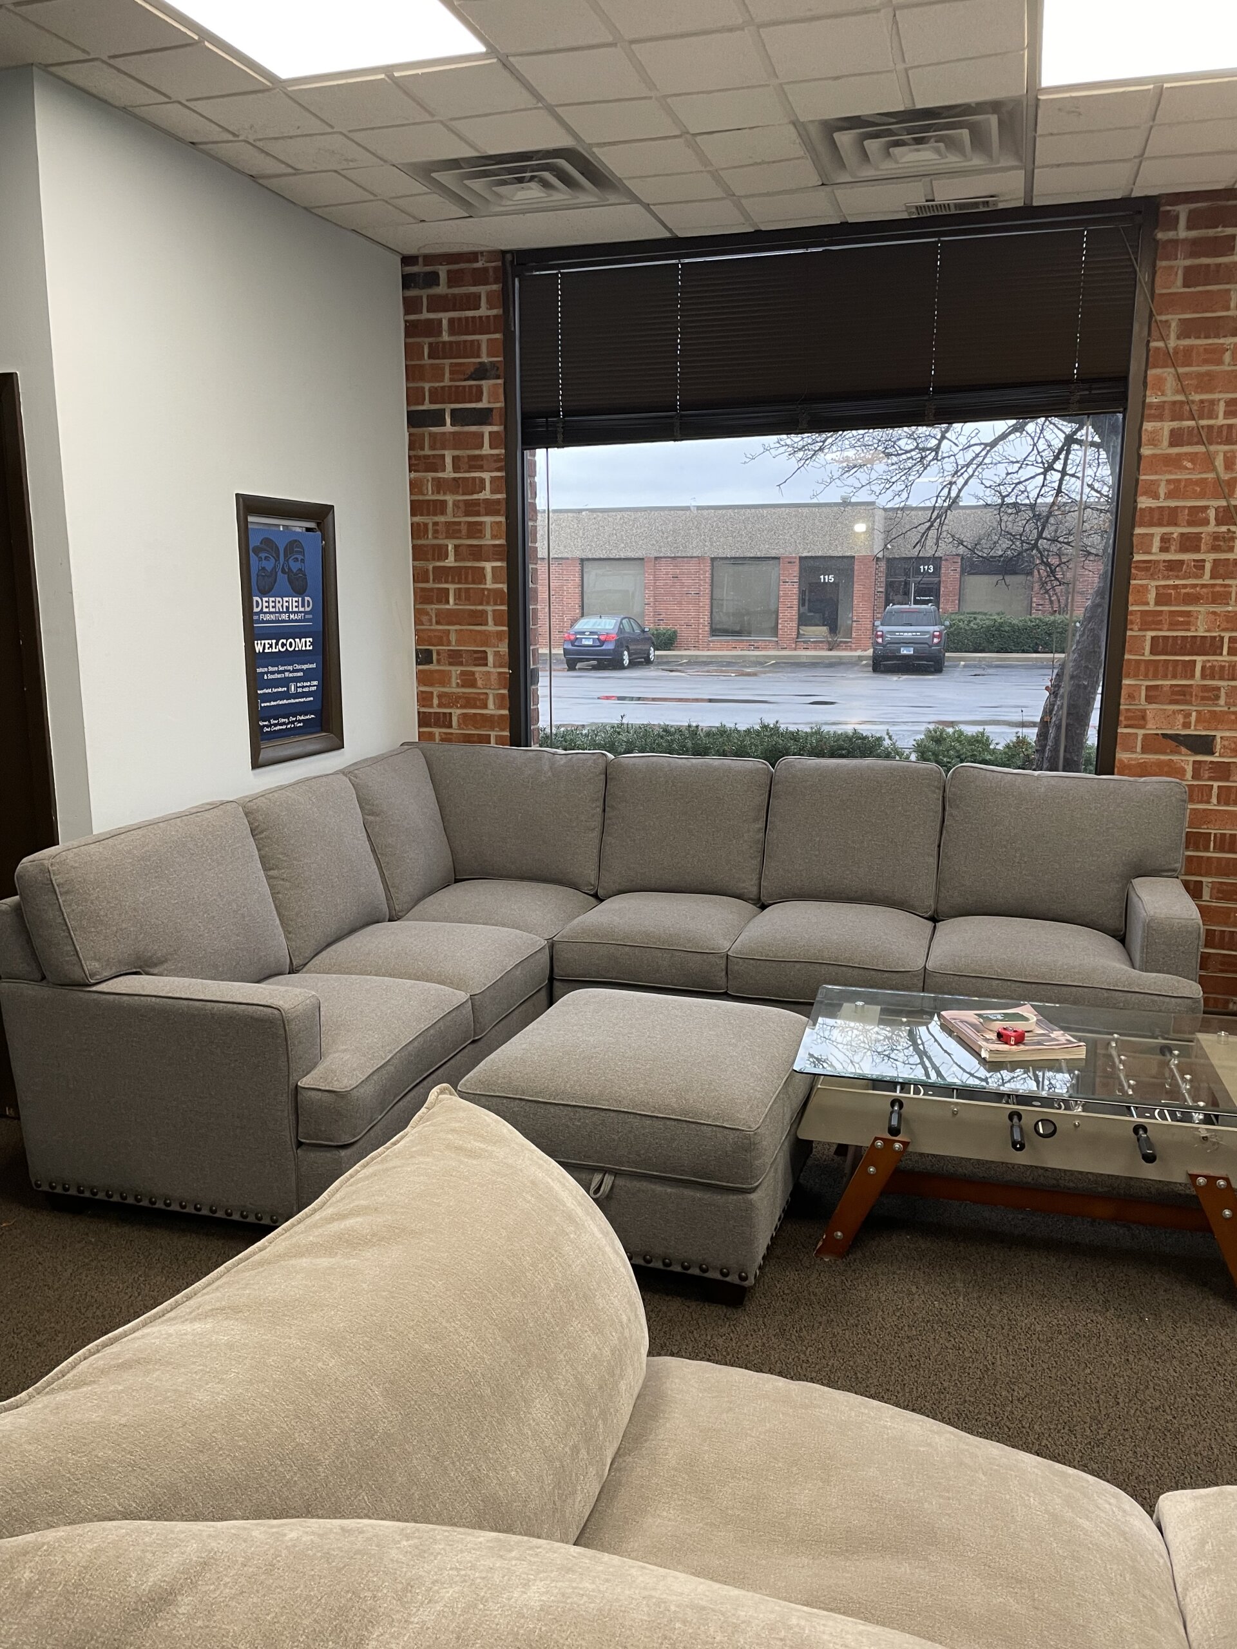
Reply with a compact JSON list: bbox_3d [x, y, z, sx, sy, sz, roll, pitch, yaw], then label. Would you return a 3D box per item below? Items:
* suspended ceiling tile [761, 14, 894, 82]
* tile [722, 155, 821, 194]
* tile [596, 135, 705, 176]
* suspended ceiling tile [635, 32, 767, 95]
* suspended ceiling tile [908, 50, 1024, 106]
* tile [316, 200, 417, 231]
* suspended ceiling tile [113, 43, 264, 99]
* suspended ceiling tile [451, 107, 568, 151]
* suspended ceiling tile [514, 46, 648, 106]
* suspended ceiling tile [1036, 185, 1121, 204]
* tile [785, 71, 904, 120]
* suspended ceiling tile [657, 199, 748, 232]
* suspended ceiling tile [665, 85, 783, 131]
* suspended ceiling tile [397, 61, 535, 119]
[{"bbox_3d":[0.497,-1.829,2.917,0.280,0.020,0.288,4,12,17],"label":"suspended ceiling tile"},{"bbox_3d":[0.475,-2.007,3.822,0.280,0.020,0.288,4,12,17],"label":"tile"},{"bbox_3d":[0.100,-1.975,3.652,0.280,0.020,0.288,4,12,17],"label":"tile"},{"bbox_3d":[0.204,-1.847,3.005,0.280,0.020,0.288,4,12,17],"label":"suspended ceiling tile"},{"bbox_3d":[0.878,-1.865,3.090,0.280,0.020,0.287,3,12,17],"label":"suspended ceiling tile"},{"bbox_3d":[-0.860,-2.096,4.258,0.280,0.020,0.288,4,12,17],"label":"tile"},{"bbox_3d":[-1.049,-1.858,3.045,0.280,0.020,0.287,3,12,17],"label":"suspended ceiling tile"},{"bbox_3d":[-0.287,-1.936,3.441,0.280,0.020,0.287,3,12,17],"label":"suspended ceiling tile"},{"bbox_3d":[-0.086,-1.861,3.068,0.280,0.020,0.287,3,12,17],"label":"suspended ceiling tile"},{"bbox_3d":[1.490,-2.051,4.026,0.280,0.020,0.101,3,12,17],"label":"suspended ceiling tile"},{"bbox_3d":[0.587,-1.883,3.178,0.280,0.020,0.287,3,12,17],"label":"tile"},{"bbox_3d":[0.282,-2.091,4.221,0.280,0.020,0.287,3,12,17],"label":"suspended ceiling tile"},{"bbox_3d":[0.295,-1.901,3.266,0.280,0.020,0.287,3,12,17],"label":"suspended ceiling tile"},{"bbox_3d":[-0.384,-1.882,3.174,0.280,0.020,0.288,4,12,17],"label":"suspended ceiling tile"}]

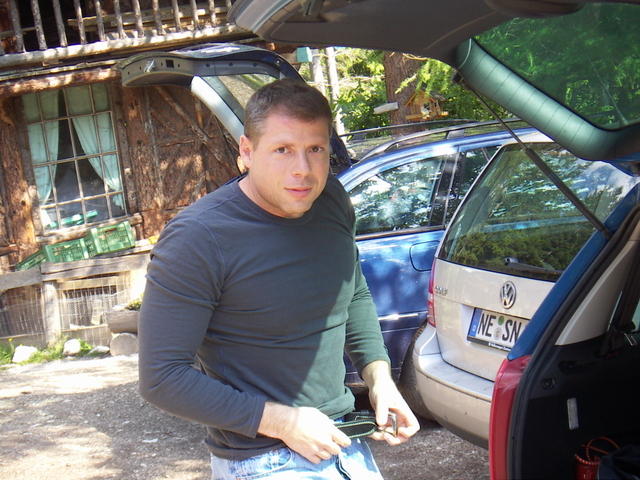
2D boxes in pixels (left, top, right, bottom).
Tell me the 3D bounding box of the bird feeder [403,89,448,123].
[{"bbox_3d":[0.972,-1.219,13.000,0.310,0.285,0.290,0,8,28],"label":"bird feeder"}]

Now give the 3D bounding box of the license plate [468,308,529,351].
[{"bbox_3d":[0.687,0.333,5.078,0.020,0.122,0.525,16,-2,-28],"label":"license plate"}]

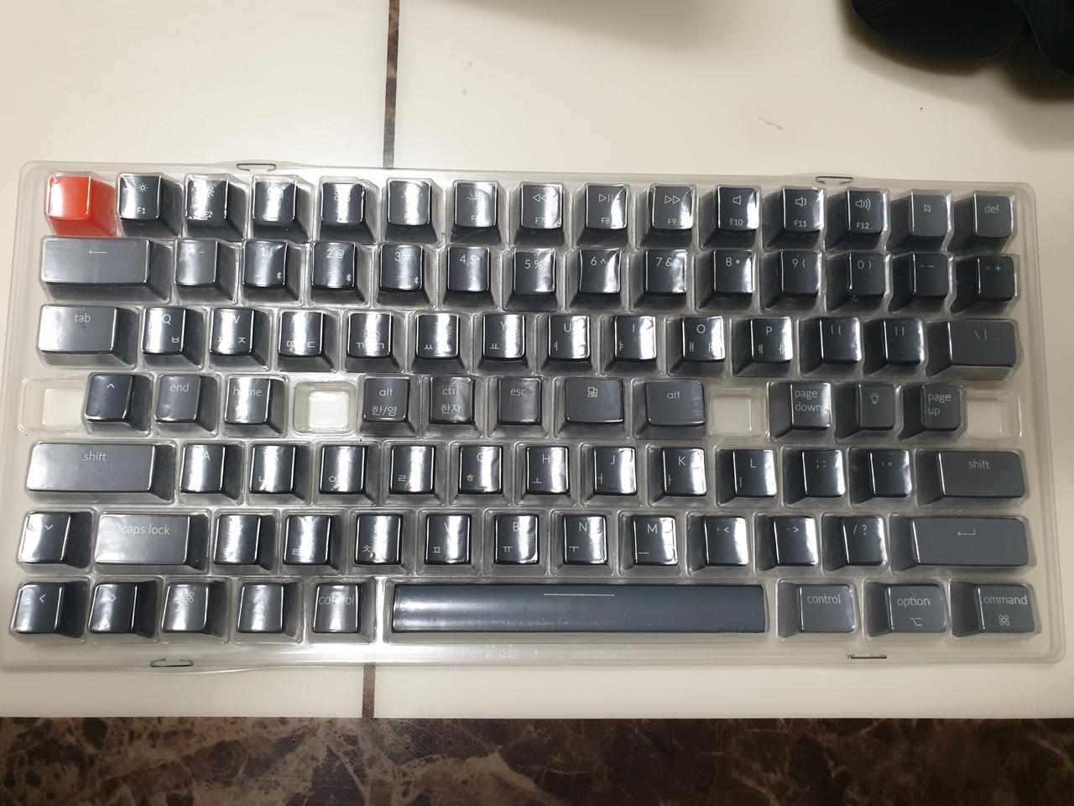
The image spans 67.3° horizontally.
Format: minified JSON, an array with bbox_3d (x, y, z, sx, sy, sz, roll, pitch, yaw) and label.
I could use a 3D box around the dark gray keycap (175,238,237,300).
[{"bbox_3d":[-0.107,-0.043,0.256,0.018,0.011,0.018,1,82,-3],"label":"dark gray keycap"}]

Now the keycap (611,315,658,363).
[{"bbox_3d":[0.032,-0.019,0.264,0.018,0.010,0.018,1,82,-3],"label":"keycap"}]

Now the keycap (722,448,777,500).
[{"bbox_3d":[0.069,0.024,0.259,0.018,0.009,0.018,1,82,-3],"label":"keycap"}]

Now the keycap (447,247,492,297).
[{"bbox_3d":[-0.022,-0.042,0.260,0.018,0.011,0.018,1,83,-3],"label":"keycap"}]

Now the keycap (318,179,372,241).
[{"bbox_3d":[-0.063,-0.063,0.265,0.018,0.011,0.018,1,81,-3],"label":"keycap"}]

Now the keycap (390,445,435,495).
[{"bbox_3d":[-0.039,0.022,0.254,0.018,0.009,0.018,1,82,-3],"label":"keycap"}]

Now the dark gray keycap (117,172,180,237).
[{"bbox_3d":[-0.126,-0.064,0.262,0.018,0.011,0.018,0,81,-3],"label":"dark gray keycap"}]

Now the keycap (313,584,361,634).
[{"bbox_3d":[-0.060,0.063,0.247,0.018,0.010,0.018,1,82,-3],"label":"keycap"}]

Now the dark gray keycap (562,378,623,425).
[{"bbox_3d":[0.018,0.001,0.256,0.023,0.009,0.018,1,83,-3],"label":"dark gray keycap"}]

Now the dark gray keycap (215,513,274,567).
[{"bbox_3d":[-0.091,0.043,0.249,0.018,0.010,0.018,1,82,-3],"label":"dark gray keycap"}]

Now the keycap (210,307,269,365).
[{"bbox_3d":[-0.096,-0.021,0.258,0.018,0.010,0.018,1,82,-3],"label":"keycap"}]

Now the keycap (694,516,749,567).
[{"bbox_3d":[0.059,0.045,0.255,0.018,0.010,0.018,0,81,-3],"label":"keycap"}]

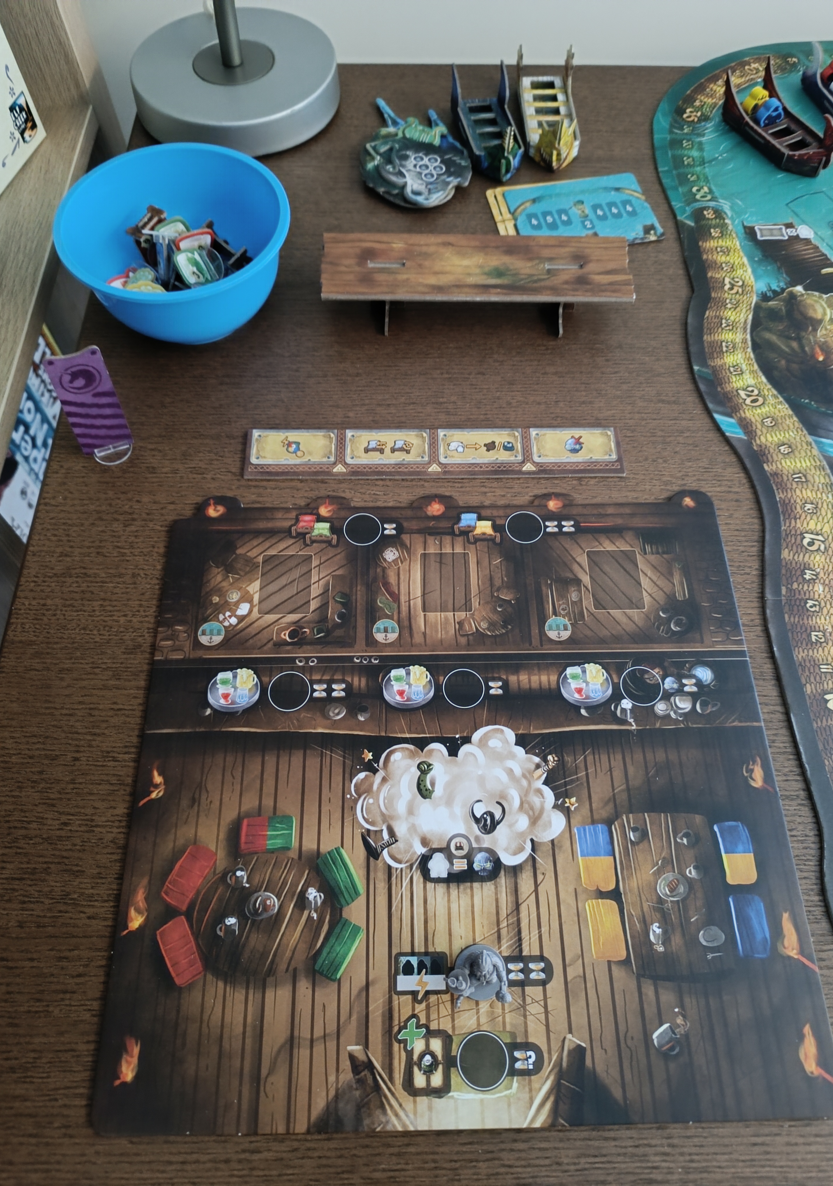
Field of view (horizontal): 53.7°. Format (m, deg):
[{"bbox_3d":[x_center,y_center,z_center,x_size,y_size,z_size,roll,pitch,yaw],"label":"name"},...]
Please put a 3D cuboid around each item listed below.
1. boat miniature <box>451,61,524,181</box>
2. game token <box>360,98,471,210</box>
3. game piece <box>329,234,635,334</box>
[{"bbox_3d":[0.049,-0.313,0.543,0.035,0.029,0.086,-9,63,-5],"label":"boat miniature"},{"bbox_3d":[-0.001,-0.292,0.543,0.073,0.010,0.101,-1,63,-1],"label":"game token"},{"bbox_3d":[0.033,-0.173,0.468,0.170,0.034,0.047,1,63,0],"label":"game piece"}]

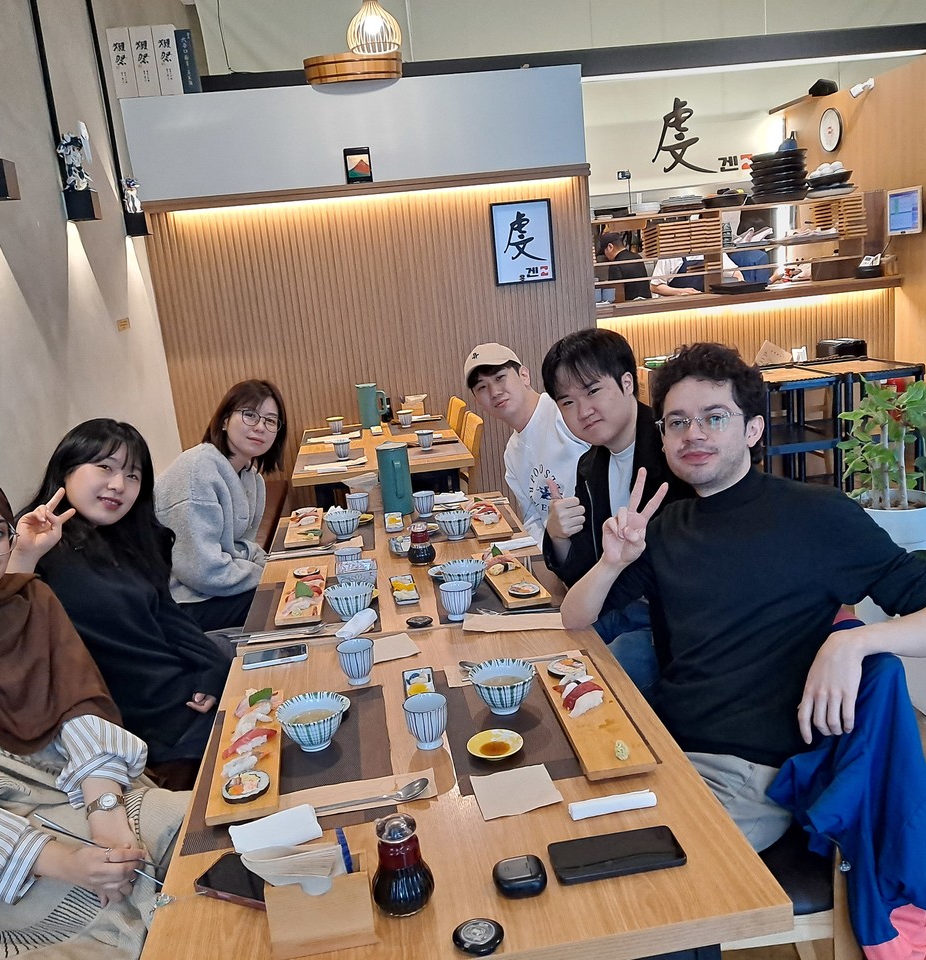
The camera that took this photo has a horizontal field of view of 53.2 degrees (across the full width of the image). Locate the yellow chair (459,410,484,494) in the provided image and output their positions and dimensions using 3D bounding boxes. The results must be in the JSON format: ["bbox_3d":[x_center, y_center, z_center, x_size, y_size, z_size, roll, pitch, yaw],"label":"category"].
[{"bbox_3d":[-0.131,0.158,4.254,0.520,0.860,0.430,-7,13,-6],"label":"yellow chair"}]

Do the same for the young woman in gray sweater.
[{"bbox_3d":[-0.640,0.333,2.774,0.640,1.220,0.480,-4,13,10],"label":"young woman in gray sweater"}]

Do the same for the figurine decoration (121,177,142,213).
[{"bbox_3d":[-1.587,-1.364,4.431,0.090,0.148,0.075,-15,15,-35],"label":"figurine decoration"}]

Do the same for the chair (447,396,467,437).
[{"bbox_3d":[-0.202,-0.013,5.025,0.500,0.790,0.440,-8,13,-8],"label":"chair"}]

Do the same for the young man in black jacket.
[{"bbox_3d":[0.352,0.344,2.085,0.700,1.360,0.540,-17,17,-42],"label":"young man in black jacket"}]

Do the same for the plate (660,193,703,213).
[{"bbox_3d":[1.491,-1.919,6.416,0.300,0.105,0.270,-7,13,-6],"label":"plate"}]

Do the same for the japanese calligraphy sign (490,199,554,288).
[{"bbox_3d":[0.329,-1.288,5.006,0.328,0.432,0.022,-7,13,-6],"label":"japanese calligraphy sign"}]

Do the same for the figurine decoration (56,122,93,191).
[{"bbox_3d":[-1.496,-1.242,3.560,0.110,0.230,0.085,-15,16,-35],"label":"figurine decoration"}]

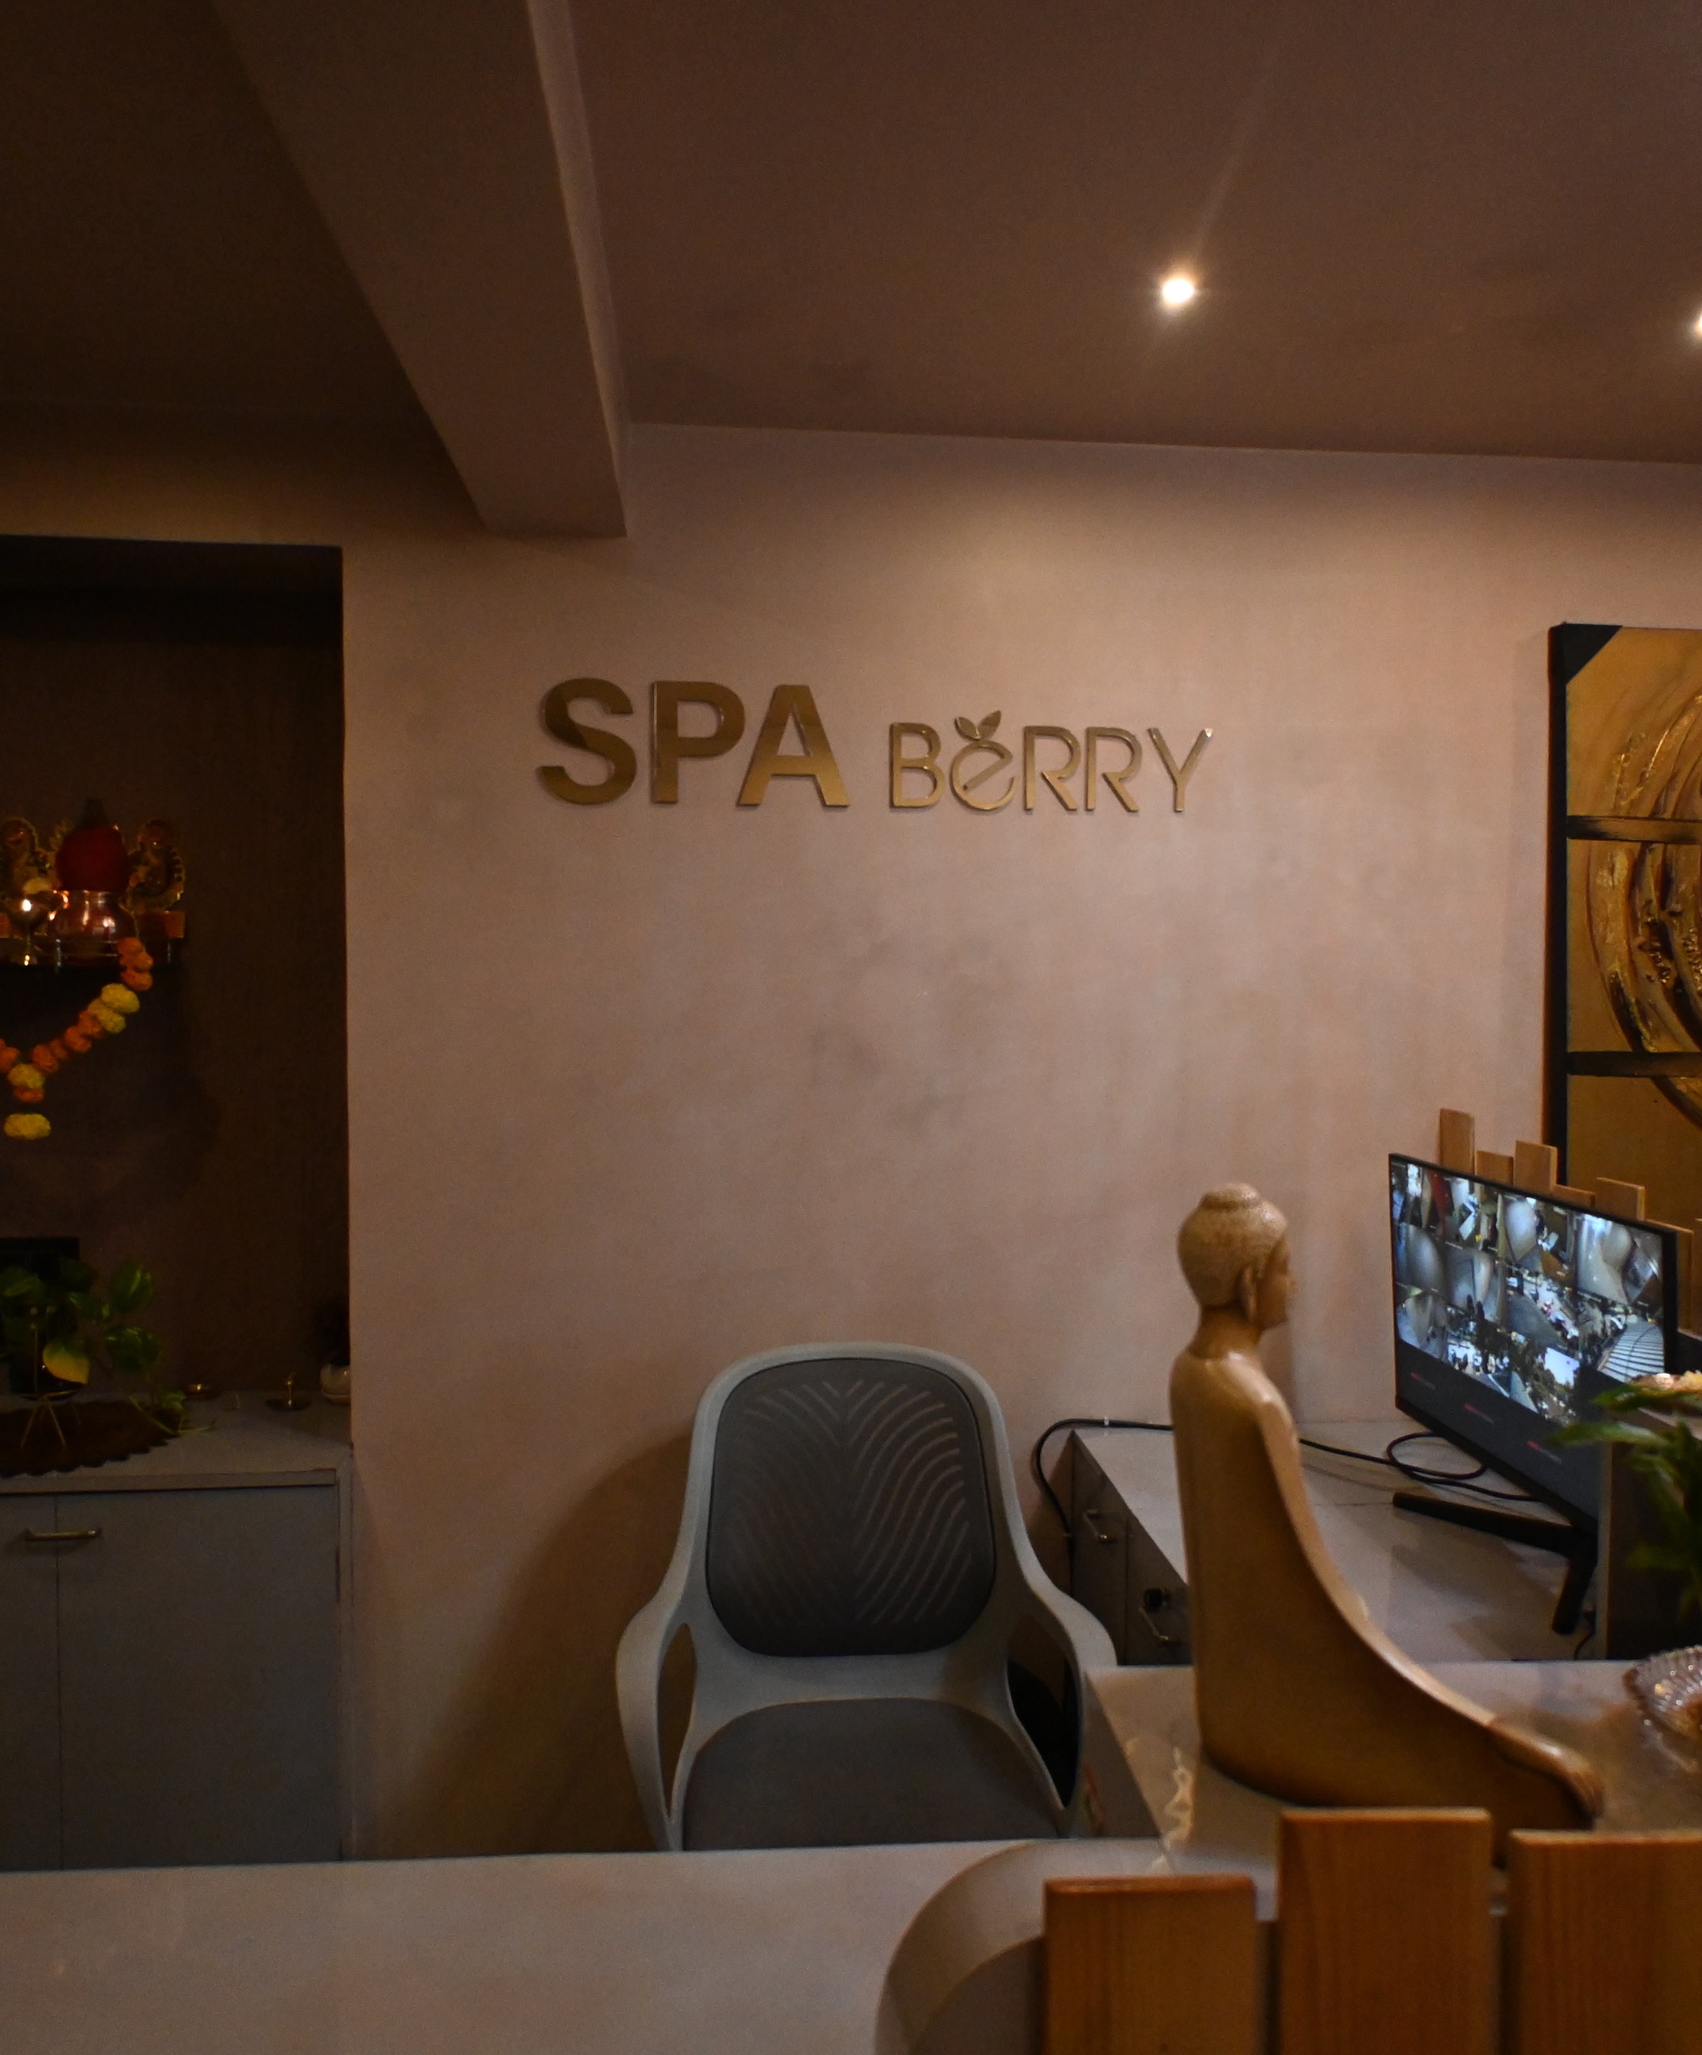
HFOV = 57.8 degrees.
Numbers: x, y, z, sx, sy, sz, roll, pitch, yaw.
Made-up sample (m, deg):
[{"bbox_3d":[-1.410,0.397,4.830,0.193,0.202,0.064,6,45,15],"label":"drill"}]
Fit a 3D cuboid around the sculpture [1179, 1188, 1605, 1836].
[{"bbox_3d":[0.266,0.234,0.804,0.180,0.303,0.190,0,2,-5],"label":"sculpture"}]

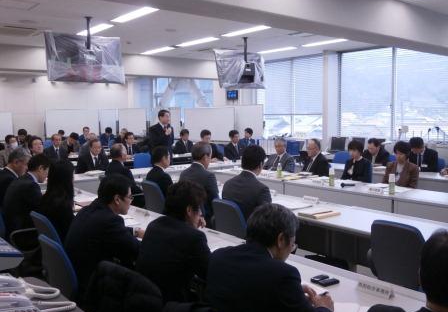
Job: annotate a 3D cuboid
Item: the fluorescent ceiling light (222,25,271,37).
[{"bbox_3d":[0.427,-2.488,9.245,0.230,0.080,1.250,-5,6,-40],"label":"fluorescent ceiling light"}]

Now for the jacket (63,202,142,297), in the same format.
[{"bbox_3d":[-0.707,0.550,2.940,0.520,0.620,0.500,-5,7,-40],"label":"jacket"}]

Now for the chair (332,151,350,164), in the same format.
[{"bbox_3d":[1.991,0.364,8.389,0.580,0.860,0.560,-5,7,-40],"label":"chair"}]

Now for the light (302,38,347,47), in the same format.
[{"bbox_3d":[1.898,-2.149,8.862,0.200,0.060,1.100,-5,7,-40],"label":"light"}]

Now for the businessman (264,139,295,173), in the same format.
[{"bbox_3d":[0.809,0.322,7.563,0.850,1.220,0.580,-4,6,-38],"label":"businessman"}]

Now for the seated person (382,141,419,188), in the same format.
[{"bbox_3d":[2.223,0.452,6.060,0.780,1.264,0.520,-4,6,-38],"label":"seated person"}]

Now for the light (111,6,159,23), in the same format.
[{"bbox_3d":[-1.419,-2.225,7.334,0.240,0.090,1.240,-4,6,-38],"label":"light"}]

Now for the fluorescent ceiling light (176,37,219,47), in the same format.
[{"bbox_3d":[-0.489,-2.100,8.577,0.200,0.060,1.120,-5,7,-40],"label":"fluorescent ceiling light"}]

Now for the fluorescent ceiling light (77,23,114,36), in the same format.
[{"bbox_3d":[-2.463,-2.417,8.886,0.230,0.080,1.250,-5,6,-40],"label":"fluorescent ceiling light"}]

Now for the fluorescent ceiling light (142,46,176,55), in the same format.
[{"bbox_3d":[-1.546,-2.501,10.893,0.220,0.080,1.250,-4,6,-38],"label":"fluorescent ceiling light"}]

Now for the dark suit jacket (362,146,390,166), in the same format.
[{"bbox_3d":[2.690,0.142,8.227,0.420,0.610,0.500,-4,6,-38],"label":"dark suit jacket"}]

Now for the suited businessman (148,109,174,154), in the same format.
[{"bbox_3d":[-1.178,0.001,8.869,0.380,1.735,0.520,3,6,38],"label":"suited businessman"}]

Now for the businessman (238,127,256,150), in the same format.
[{"bbox_3d":[0.662,-0.051,11.766,0.550,1.270,0.780,-2,5,-21],"label":"businessman"}]

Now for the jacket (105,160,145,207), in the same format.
[{"bbox_3d":[-1.303,0.344,6.039,0.450,0.610,0.500,-4,6,-38],"label":"jacket"}]

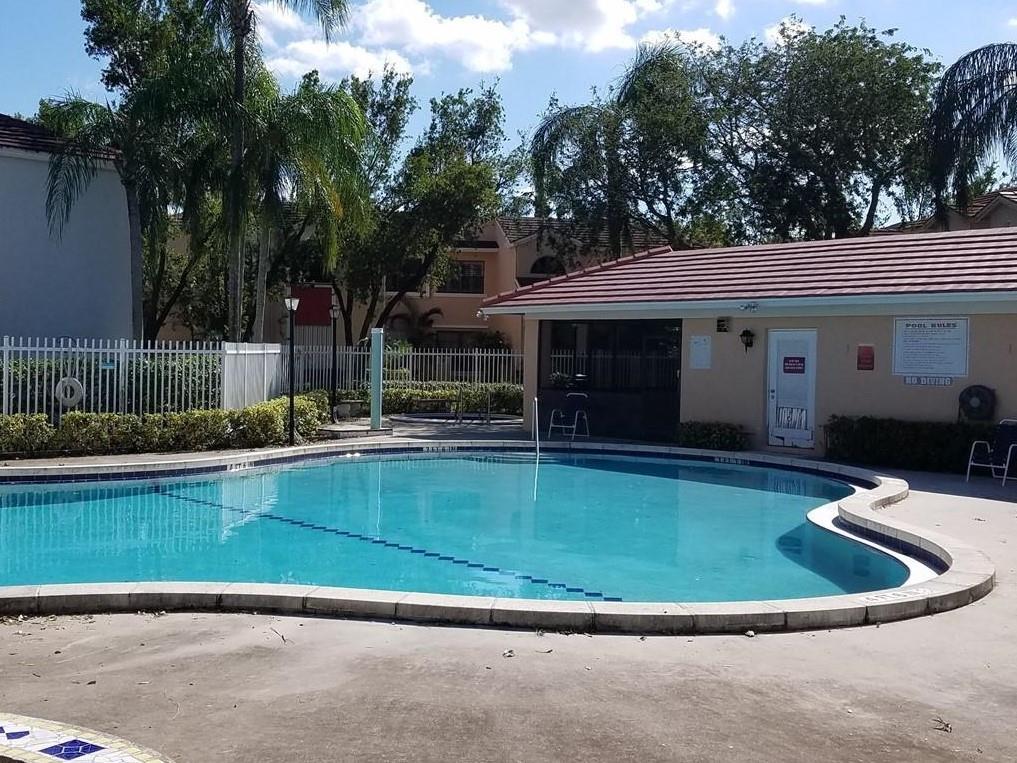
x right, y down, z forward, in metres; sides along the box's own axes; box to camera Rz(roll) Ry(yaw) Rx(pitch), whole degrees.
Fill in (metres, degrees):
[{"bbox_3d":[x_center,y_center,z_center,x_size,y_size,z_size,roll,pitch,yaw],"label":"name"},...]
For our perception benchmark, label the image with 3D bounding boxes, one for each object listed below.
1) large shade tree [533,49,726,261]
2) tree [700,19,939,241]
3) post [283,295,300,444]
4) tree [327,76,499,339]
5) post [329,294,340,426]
[{"bbox_3d":[3.832,-4.835,24.000,6.200,11.630,6.000,1,1,0],"label":"large shade tree"},{"bbox_3d":[8.874,-4.614,21.800,6.800,11.490,6.500,1,1,0],"label":"tree"},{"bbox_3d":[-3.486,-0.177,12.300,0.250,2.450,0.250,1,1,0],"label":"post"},{"bbox_3d":[-3.014,-4.515,24.500,6.000,10.660,6.000,1,1,0],"label":"tree"},{"bbox_3d":[-3.576,-0.354,15.700,0.250,2.460,0.250,1,1,0],"label":"post"}]

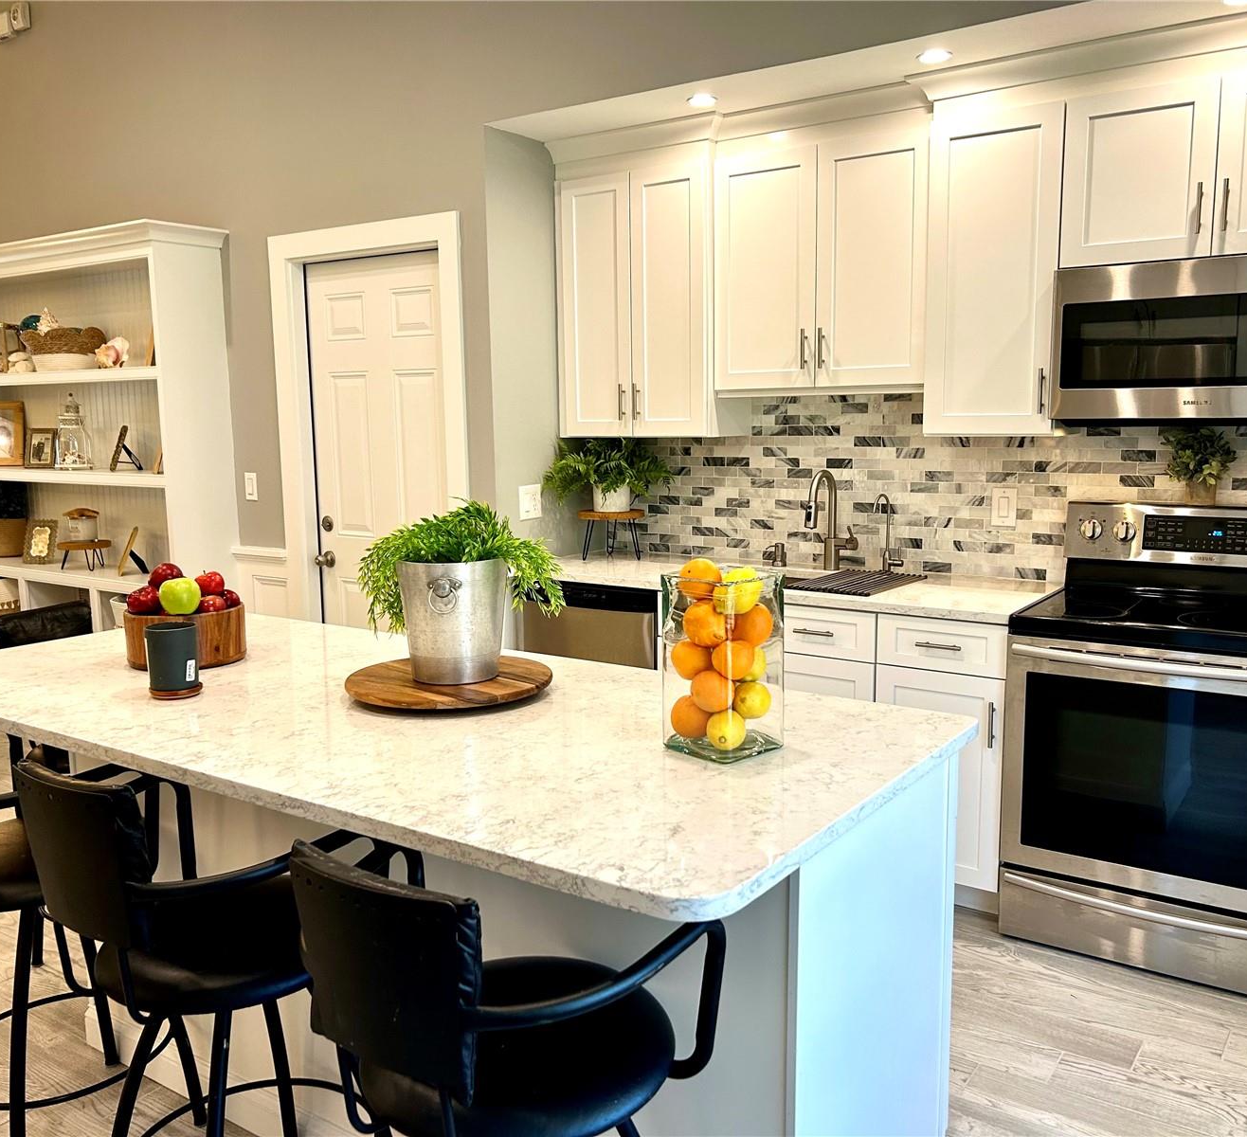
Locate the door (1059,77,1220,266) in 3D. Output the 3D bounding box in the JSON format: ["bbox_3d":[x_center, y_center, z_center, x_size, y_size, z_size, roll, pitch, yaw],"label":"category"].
[{"bbox_3d":[1.385,-1.052,3.067,0.377,0.449,0.022,5,9,35],"label":"door"}]

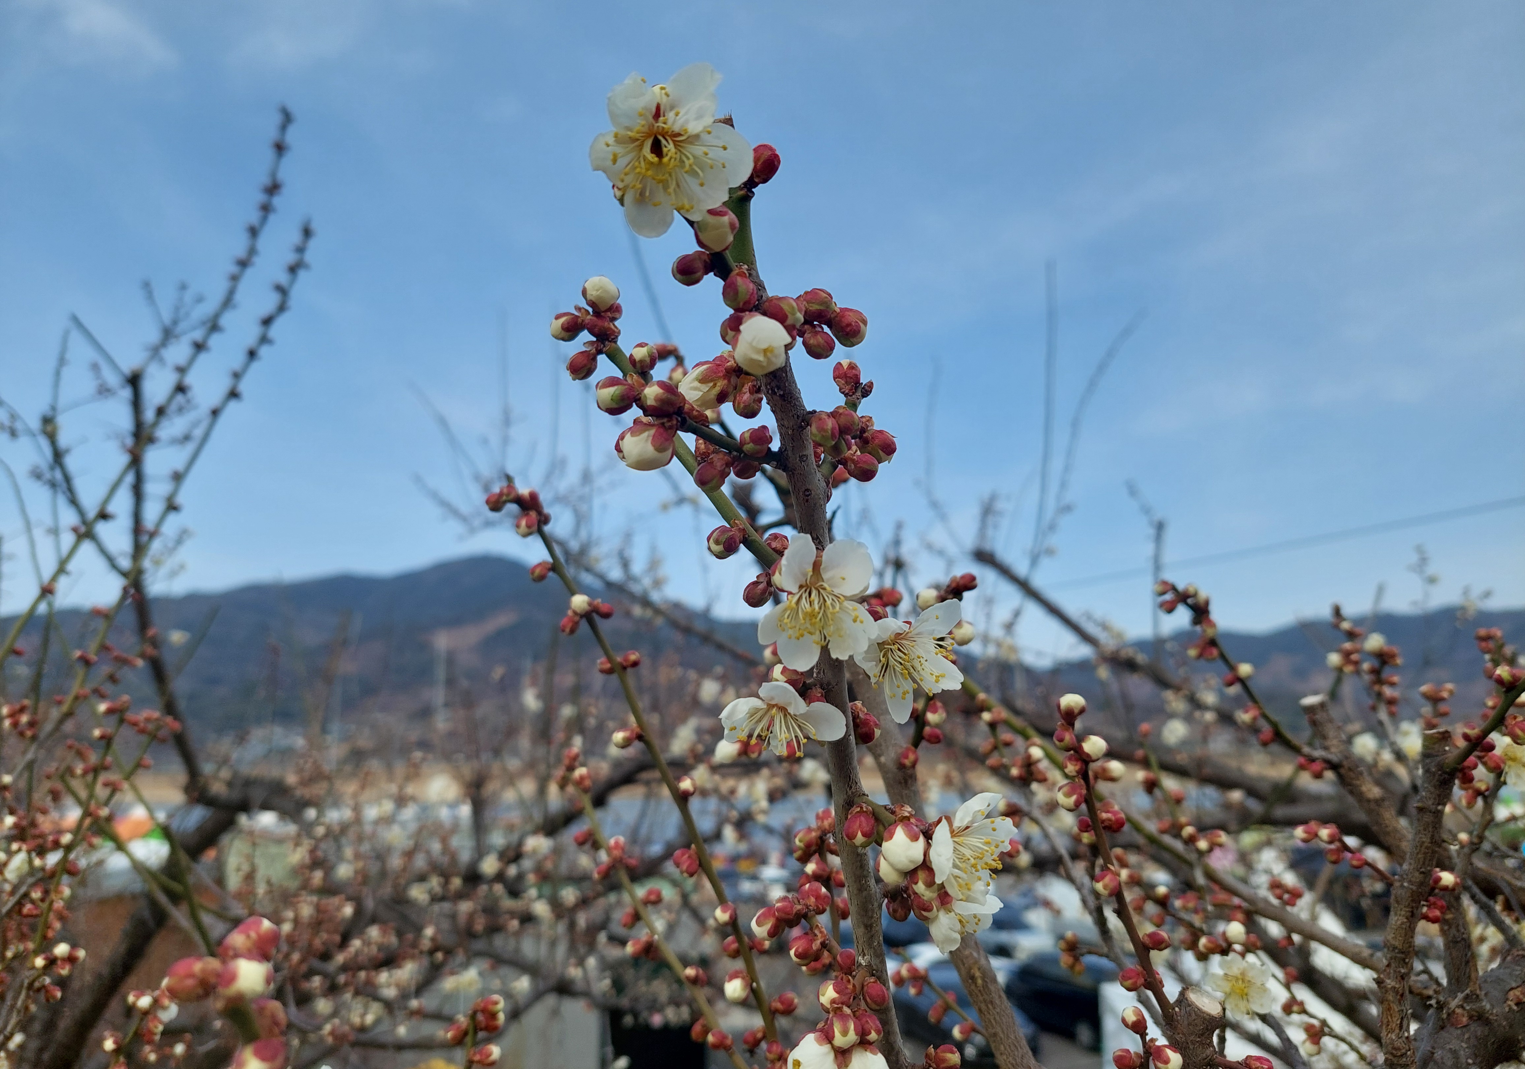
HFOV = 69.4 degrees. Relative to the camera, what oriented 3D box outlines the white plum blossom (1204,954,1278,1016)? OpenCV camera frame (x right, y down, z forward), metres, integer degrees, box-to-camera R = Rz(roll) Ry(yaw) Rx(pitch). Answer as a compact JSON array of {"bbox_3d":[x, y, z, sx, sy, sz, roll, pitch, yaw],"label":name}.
[{"bbox_3d":[0.182,0.172,0.420,0.026,0.025,0.011,0,-14,18],"label":"white plum blossom"}]

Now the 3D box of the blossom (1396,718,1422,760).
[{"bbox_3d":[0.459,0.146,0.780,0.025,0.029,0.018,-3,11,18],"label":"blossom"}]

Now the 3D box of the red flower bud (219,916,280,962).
[{"bbox_3d":[-0.077,0.061,0.165,0.009,0.007,0.007,-31,0,16],"label":"red flower bud"}]

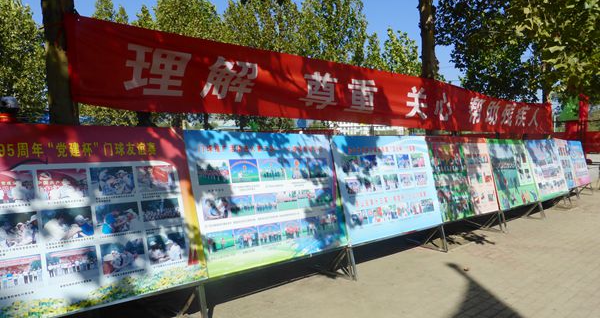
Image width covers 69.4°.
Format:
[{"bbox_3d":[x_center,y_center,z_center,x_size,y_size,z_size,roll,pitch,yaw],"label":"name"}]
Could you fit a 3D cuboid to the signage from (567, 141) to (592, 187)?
[{"bbox_3d":[8.457,0.127,13.059,1.695,1.288,0.250,-2,2,-44],"label":"signage"}]

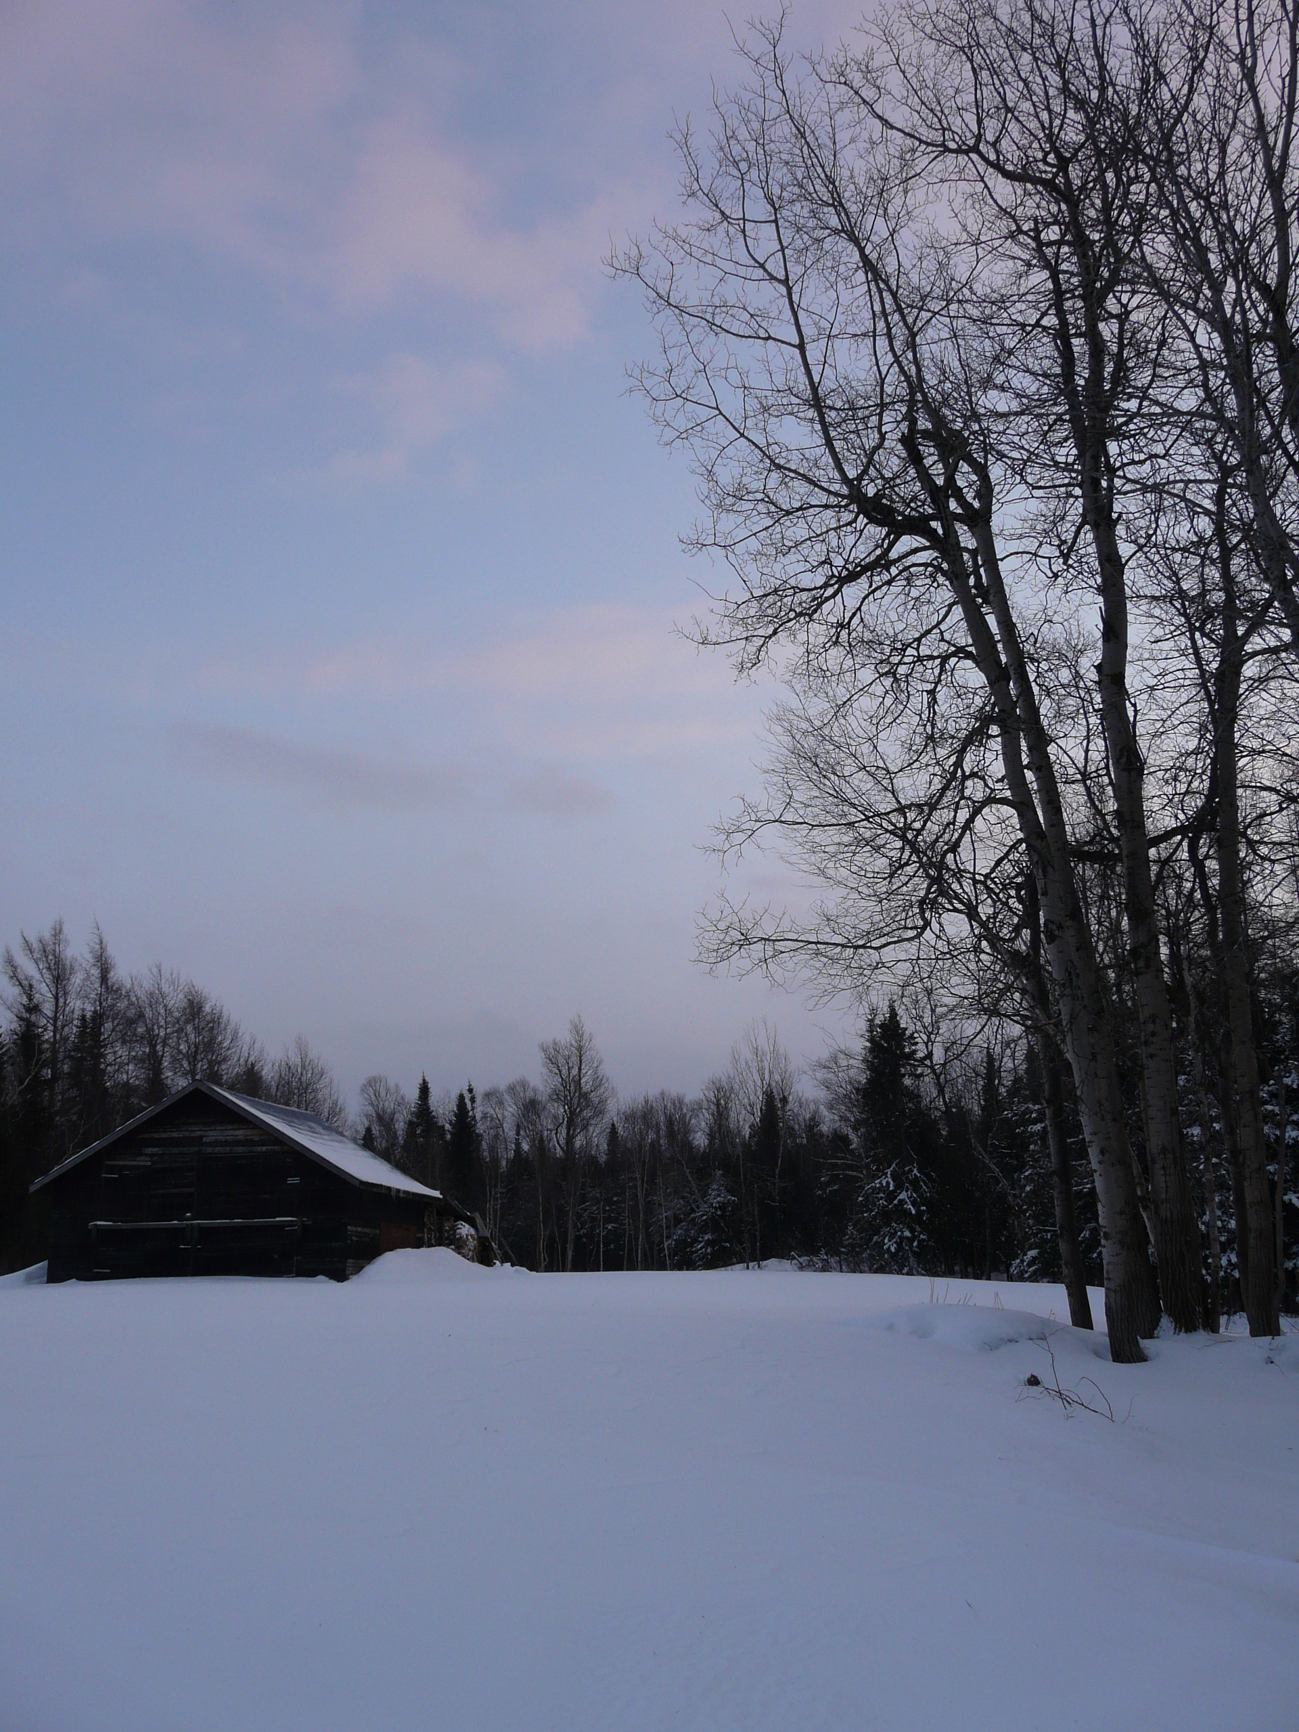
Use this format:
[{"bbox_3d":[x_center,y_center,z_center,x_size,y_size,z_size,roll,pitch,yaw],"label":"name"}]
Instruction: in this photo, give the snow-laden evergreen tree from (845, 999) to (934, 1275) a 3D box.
[{"bbox_3d":[7.541,8.592,43.500,2.900,8.500,2.900,-1,-16,0],"label":"snow-laden evergreen tree"}]

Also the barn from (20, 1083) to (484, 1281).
[{"bbox_3d":[-10.653,9.108,39.342,9.121,5.085,9.487,-2,-16,4],"label":"barn"}]

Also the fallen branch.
[{"bbox_3d":[2.907,3.537,9.600,0.720,0.420,0.600,-1,-16,0],"label":"fallen branch"}]

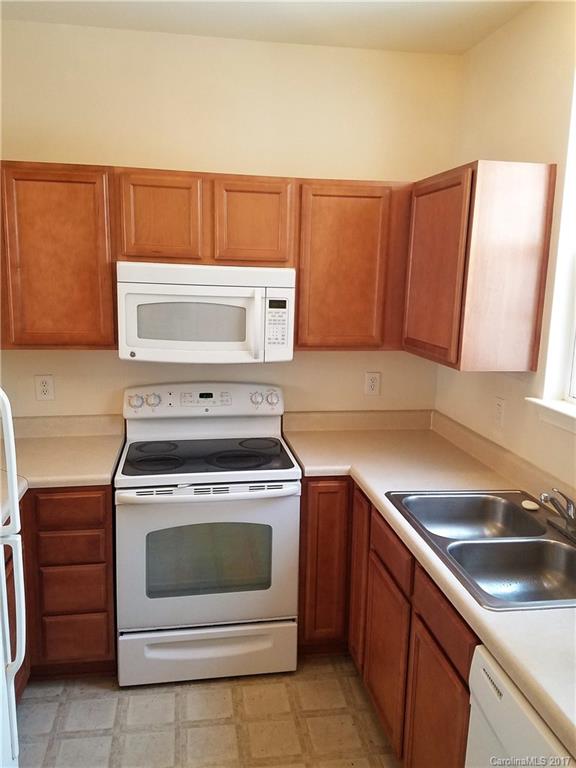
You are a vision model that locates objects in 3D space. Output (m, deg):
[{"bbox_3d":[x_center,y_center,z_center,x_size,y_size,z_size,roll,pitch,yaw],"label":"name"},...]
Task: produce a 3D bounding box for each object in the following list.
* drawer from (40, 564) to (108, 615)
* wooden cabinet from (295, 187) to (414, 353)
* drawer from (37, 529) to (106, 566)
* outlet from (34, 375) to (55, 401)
[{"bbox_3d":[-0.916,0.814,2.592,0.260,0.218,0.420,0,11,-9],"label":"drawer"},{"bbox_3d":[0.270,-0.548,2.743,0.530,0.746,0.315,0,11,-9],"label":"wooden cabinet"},{"bbox_3d":[-0.911,0.627,2.557,0.260,0.148,0.420,0,11,-9],"label":"drawer"},{"bbox_3d":[-1.188,0.023,2.818,0.079,0.123,0.012,0,11,-9],"label":"outlet"}]

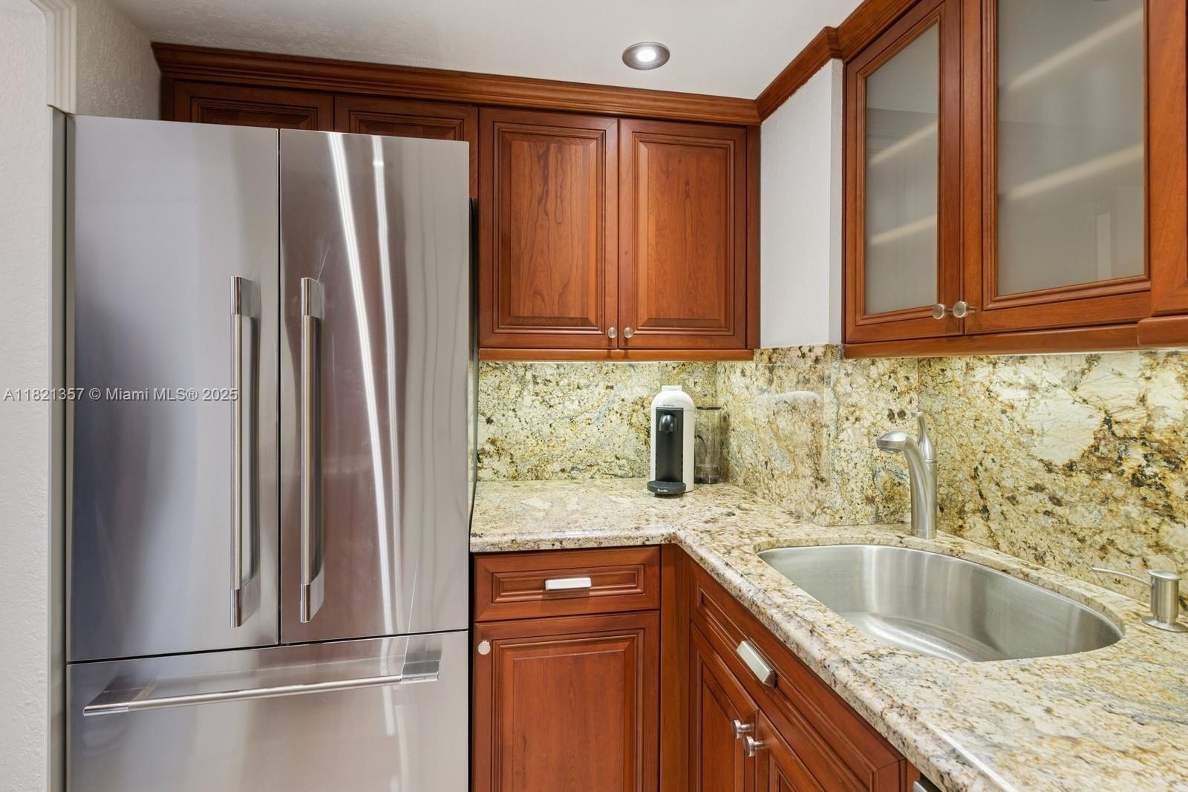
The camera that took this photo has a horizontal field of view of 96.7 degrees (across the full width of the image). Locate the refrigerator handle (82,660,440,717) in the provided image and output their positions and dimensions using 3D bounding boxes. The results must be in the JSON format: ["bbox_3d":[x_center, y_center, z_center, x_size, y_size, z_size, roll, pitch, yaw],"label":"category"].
[{"bbox_3d":[-0.642,0.585,1.064,0.635,0.019,0.050,0,-1,-10],"label":"refrigerator handle"}]

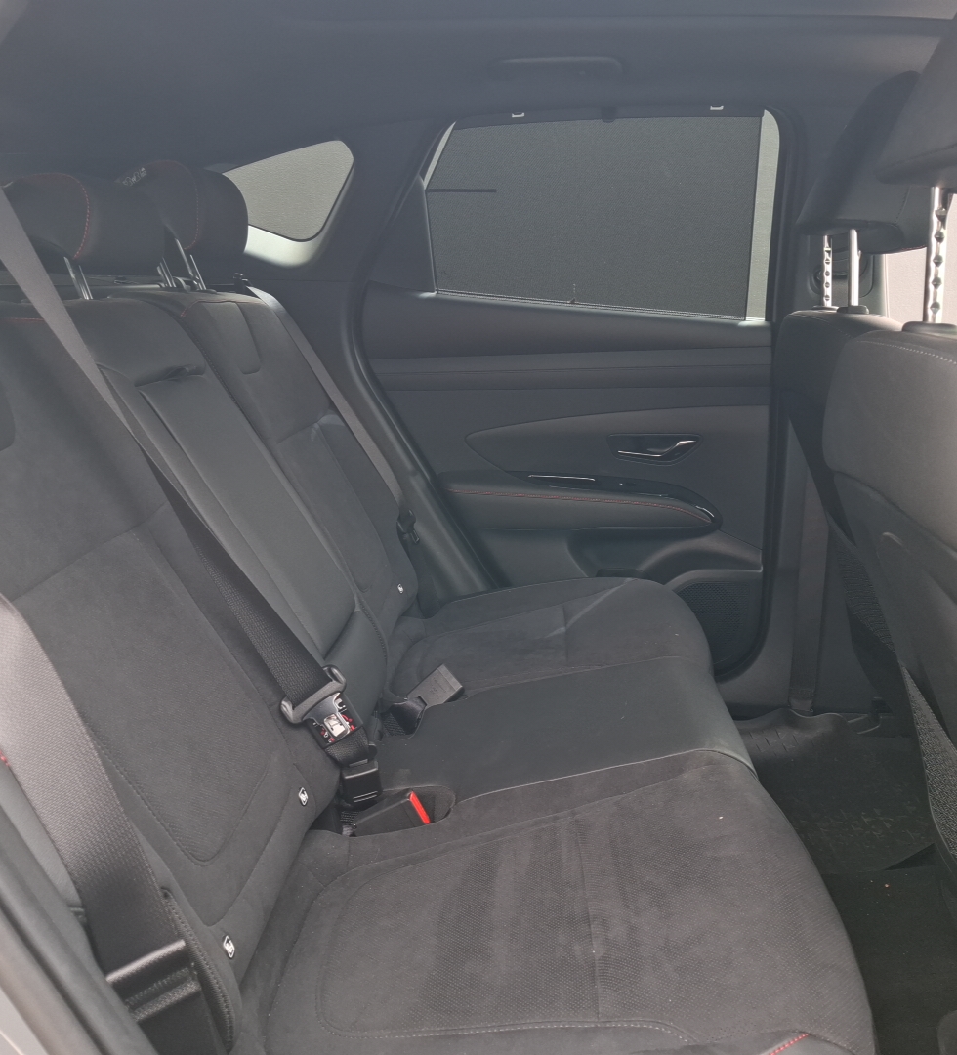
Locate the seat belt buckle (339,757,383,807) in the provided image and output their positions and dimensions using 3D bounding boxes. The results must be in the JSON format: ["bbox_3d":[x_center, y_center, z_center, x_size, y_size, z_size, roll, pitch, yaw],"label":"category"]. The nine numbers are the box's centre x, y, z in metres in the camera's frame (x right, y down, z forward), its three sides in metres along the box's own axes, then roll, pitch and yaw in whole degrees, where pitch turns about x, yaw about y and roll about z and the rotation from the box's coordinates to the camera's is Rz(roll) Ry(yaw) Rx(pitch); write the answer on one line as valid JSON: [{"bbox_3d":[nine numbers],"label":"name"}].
[{"bbox_3d":[-0.131,0.282,1.035,0.041,0.043,0.025,-14,15,-20],"label":"seat belt buckle"}]

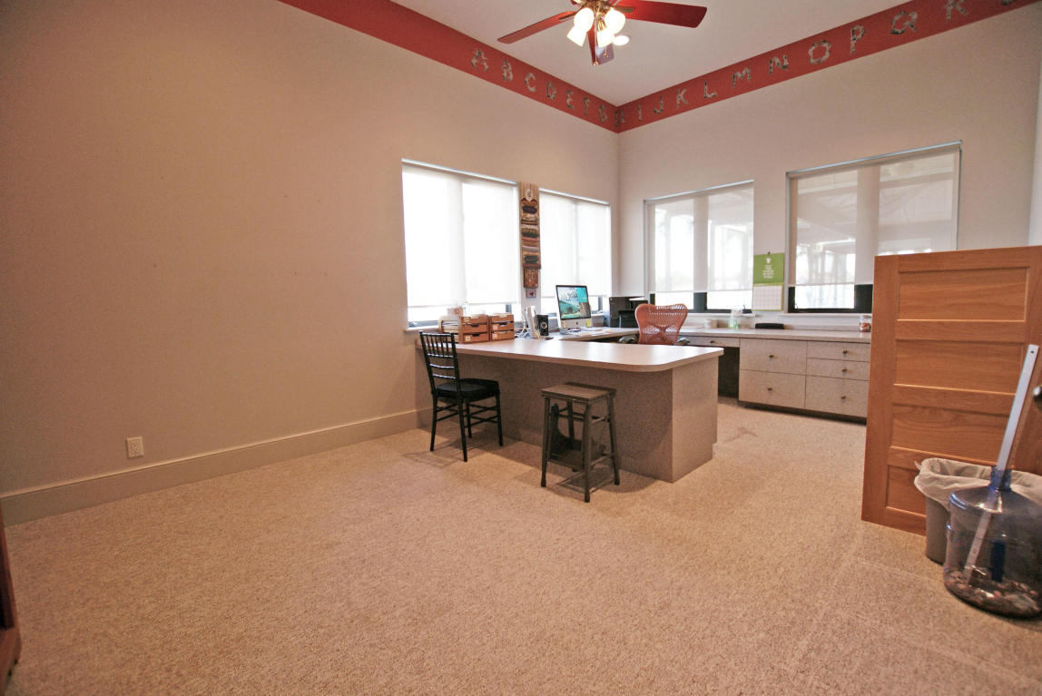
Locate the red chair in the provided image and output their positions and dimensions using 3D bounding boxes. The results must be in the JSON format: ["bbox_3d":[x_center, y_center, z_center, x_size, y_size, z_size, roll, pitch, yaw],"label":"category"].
[{"bbox_3d":[1.287,0.146,4.043,0.630,1.060,0.670,-7,8,-42],"label":"red chair"}]

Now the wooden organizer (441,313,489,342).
[{"bbox_3d":[-0.534,-0.181,4.127,0.270,0.250,0.360,-7,8,-42],"label":"wooden organizer"}]

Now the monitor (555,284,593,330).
[{"bbox_3d":[0.586,-0.417,4.750,0.180,0.510,0.520,4,8,44],"label":"monitor"}]

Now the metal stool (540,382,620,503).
[{"bbox_3d":[0.351,0.548,2.646,0.345,0.600,0.375,-7,8,-42],"label":"metal stool"}]

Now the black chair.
[{"bbox_3d":[-0.434,0.335,3.345,0.420,0.920,0.500,4,8,41],"label":"black chair"}]

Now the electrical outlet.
[{"bbox_3d":[-2.399,0.618,2.703,0.073,0.118,0.010,-7,8,-42],"label":"electrical outlet"}]

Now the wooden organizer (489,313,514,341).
[{"bbox_3d":[-0.289,-0.207,4.309,0.265,0.245,0.360,-7,8,-42],"label":"wooden organizer"}]

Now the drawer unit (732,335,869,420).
[{"bbox_3d":[2.806,0.222,4.170,0.550,0.690,1.123,-7,8,-42],"label":"drawer unit"}]

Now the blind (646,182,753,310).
[{"bbox_3d":[2.062,-1.163,5.168,0.080,1.380,1.320,-7,8,-42],"label":"blind"}]

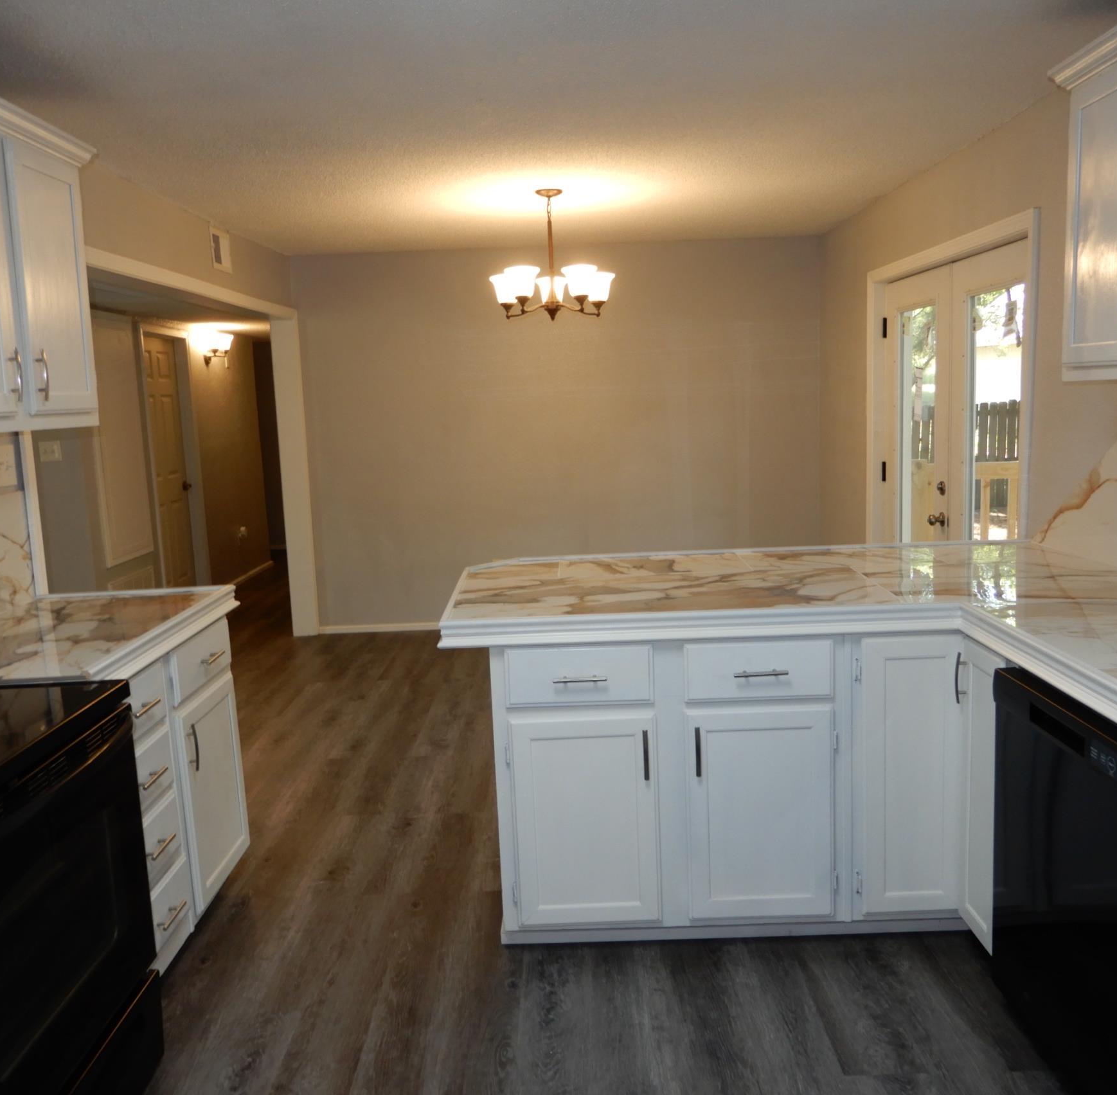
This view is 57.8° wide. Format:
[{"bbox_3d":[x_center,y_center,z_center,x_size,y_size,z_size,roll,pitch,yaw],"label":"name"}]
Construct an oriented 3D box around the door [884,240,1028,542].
[{"bbox_3d":[1.773,-0.245,4.571,0.060,2.030,1.830,-2,9,0],"label":"door"}]

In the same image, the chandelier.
[{"bbox_3d":[-0.034,-1.349,4.711,0.595,0.581,0.580,-2,9,0],"label":"chandelier"}]

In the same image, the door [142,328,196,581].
[{"bbox_3d":[-2.862,-0.502,7.375,0.050,2.030,0.780,-2,9,0],"label":"door"}]

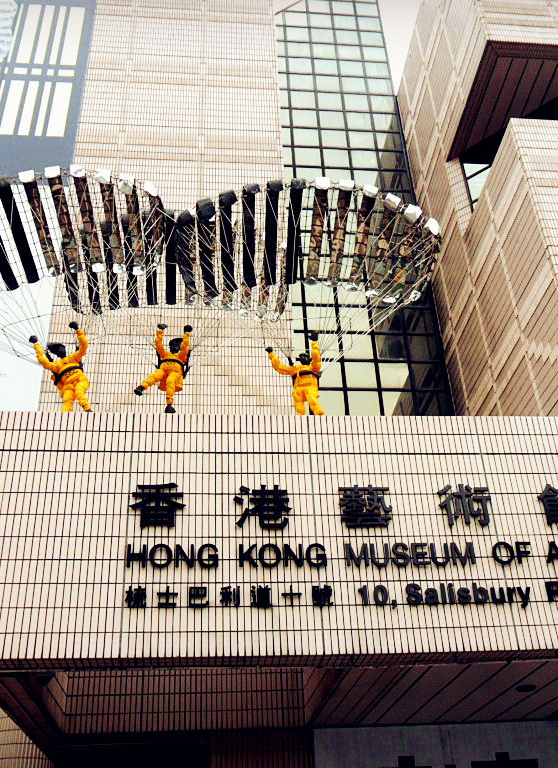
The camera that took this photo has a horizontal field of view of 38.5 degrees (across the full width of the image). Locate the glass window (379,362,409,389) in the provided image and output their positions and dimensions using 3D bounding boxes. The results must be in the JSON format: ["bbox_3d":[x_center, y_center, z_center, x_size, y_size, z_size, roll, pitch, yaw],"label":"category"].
[{"bbox_3d":[3.240,-0.226,22.233,0.898,0.855,0.070,1,-31,-6],"label":"glass window"}]

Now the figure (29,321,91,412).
[{"bbox_3d":[-2.533,-0.149,9.359,0.672,1.359,0.450,-4,-31,-22],"label":"figure"}]

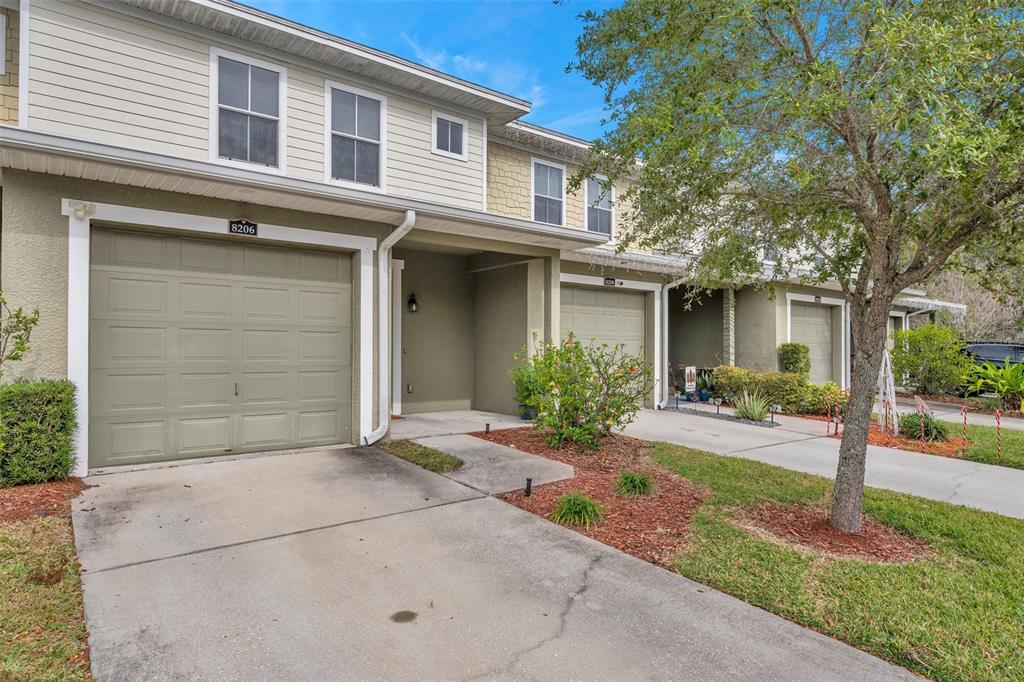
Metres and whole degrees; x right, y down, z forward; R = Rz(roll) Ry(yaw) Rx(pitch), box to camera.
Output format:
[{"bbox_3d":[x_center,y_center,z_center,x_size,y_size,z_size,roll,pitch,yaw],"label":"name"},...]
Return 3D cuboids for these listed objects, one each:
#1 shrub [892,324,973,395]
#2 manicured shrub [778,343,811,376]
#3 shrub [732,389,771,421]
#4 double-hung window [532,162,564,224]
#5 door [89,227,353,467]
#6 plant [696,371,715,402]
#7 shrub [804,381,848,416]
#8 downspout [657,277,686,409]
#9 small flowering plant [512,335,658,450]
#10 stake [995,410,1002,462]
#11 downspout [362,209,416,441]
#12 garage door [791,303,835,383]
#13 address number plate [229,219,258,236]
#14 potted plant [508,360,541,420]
[{"bbox_3d":[11.540,0.502,15.564,1.800,1.950,1.800,1,-1,-37],"label":"shrub"},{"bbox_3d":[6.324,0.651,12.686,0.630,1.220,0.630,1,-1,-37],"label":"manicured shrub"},{"bbox_3d":[4.504,1.166,10.650,0.740,0.580,0.700,0,-1,23],"label":"shrub"},{"bbox_3d":[0.847,-3.282,12.953,1.000,1.620,0.100,1,-1,-37],"label":"double-hung window"},{"bbox_3d":[-3.052,0.064,6.368,2.710,2.410,0.200,1,-1,-38],"label":"door"},{"bbox_3d":[4.474,1.052,13.150,0.400,0.740,0.400,1,-1,-37],"label":"plant"},{"bbox_3d":[6.352,1.138,11.450,0.900,0.700,0.800,0,-1,29],"label":"shrub"},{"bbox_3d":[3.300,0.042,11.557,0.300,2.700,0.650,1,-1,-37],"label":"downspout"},{"bbox_3d":[1.033,0.634,8.100,1.850,1.520,1.550,0,-1,7],"label":"small flowering plant"},{"bbox_3d":[6.330,1.243,7.400,0.100,0.680,0.040,0,-1,41],"label":"stake"},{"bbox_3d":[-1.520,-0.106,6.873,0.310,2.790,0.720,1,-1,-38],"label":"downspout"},{"bbox_3d":[7.552,0.241,14.542,2.700,2.420,0.080,1,-1,-37],"label":"garage door"},{"bbox_3d":[-2.923,-1.255,6.206,0.278,0.170,0.030,1,-1,-38],"label":"address number plate"},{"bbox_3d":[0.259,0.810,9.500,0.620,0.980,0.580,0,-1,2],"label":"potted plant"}]

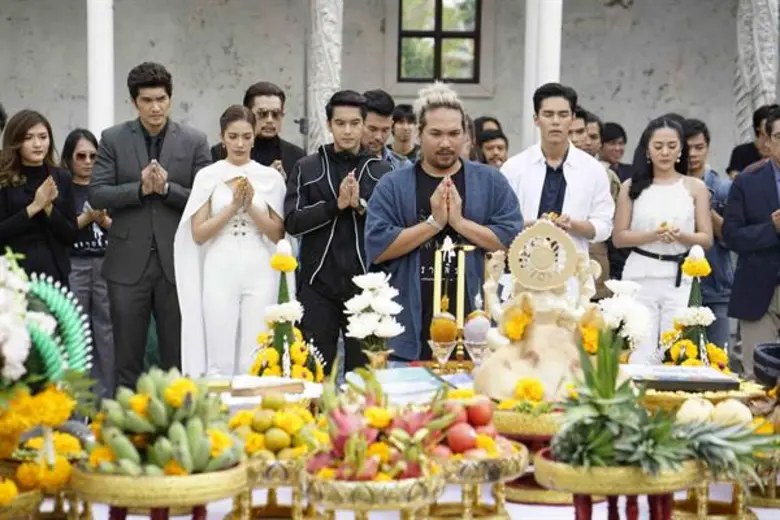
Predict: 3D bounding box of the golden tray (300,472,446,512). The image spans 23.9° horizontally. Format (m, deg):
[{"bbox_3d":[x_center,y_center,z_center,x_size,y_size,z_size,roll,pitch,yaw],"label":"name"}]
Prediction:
[{"bbox_3d":[-0.034,0.494,4.020,0.315,0.060,0.315,0,5,0],"label":"golden tray"}]

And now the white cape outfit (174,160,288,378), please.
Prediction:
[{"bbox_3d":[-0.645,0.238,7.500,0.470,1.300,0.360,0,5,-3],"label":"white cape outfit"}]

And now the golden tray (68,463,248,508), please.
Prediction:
[{"bbox_3d":[-0.500,0.470,3.980,0.390,0.065,0.390,0,5,0],"label":"golden tray"}]

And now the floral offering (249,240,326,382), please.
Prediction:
[{"bbox_3d":[-0.287,0.144,5.150,0.220,0.390,0.210,0,5,0],"label":"floral offering"}]

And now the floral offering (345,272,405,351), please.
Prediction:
[{"bbox_3d":[-0.044,0.145,5.200,0.175,0.220,0.170,0,5,0],"label":"floral offering"}]

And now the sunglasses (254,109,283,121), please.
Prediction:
[{"bbox_3d":[-0.566,-0.683,8.650,0.145,0.050,0.140,-2,5,-20],"label":"sunglasses"}]

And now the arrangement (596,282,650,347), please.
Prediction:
[{"bbox_3d":[0.653,0.152,5.150,0.150,0.195,0.150,0,5,0],"label":"arrangement"}]

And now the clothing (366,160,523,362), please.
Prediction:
[{"bbox_3d":[0.196,0.057,6.750,0.580,0.830,0.400,0,5,0],"label":"clothing"}]

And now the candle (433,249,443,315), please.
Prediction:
[{"bbox_3d":[0.134,0.069,5.200,0.022,0.205,0.022,0,5,0],"label":"candle"}]

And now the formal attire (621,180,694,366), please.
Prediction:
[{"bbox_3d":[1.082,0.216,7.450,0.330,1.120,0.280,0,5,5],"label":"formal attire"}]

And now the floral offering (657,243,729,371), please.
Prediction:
[{"bbox_3d":[0.860,0.143,5.200,0.205,0.370,0.200,0,5,0],"label":"floral offering"}]

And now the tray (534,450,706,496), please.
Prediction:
[{"bbox_3d":[0.513,0.463,4.100,0.385,0.060,0.385,0,5,0],"label":"tray"}]

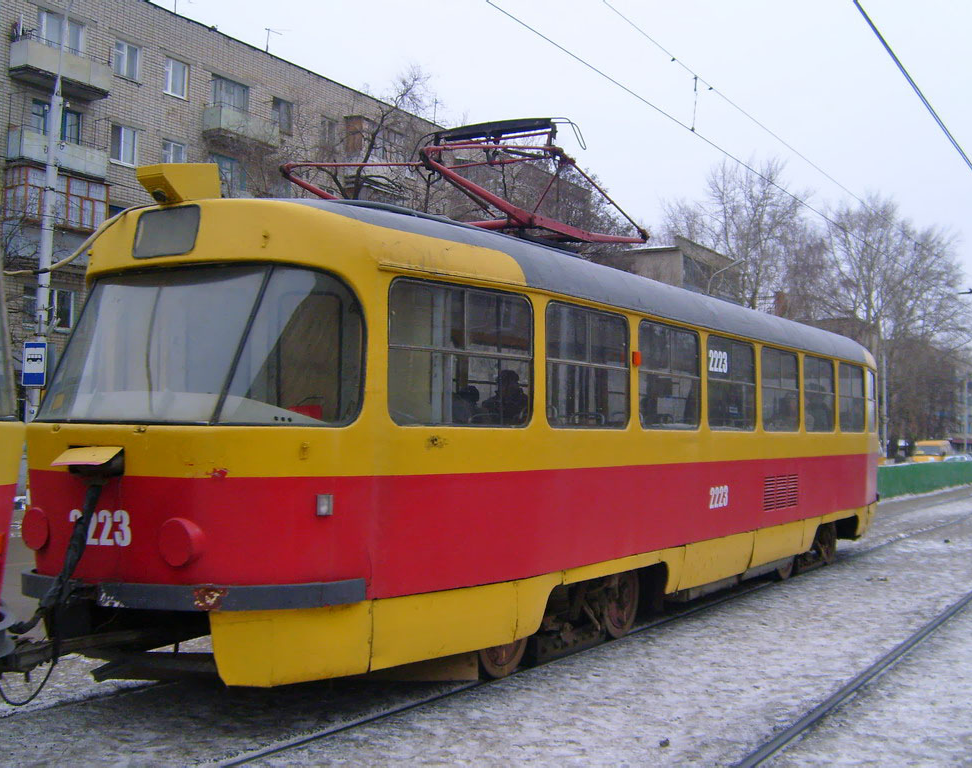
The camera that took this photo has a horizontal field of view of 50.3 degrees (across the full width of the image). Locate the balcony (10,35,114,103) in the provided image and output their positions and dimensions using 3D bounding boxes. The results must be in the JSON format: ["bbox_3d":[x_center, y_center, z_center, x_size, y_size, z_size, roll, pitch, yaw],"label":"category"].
[{"bbox_3d":[-12.884,-9.610,31.487,0.870,1.070,2.850,-1,-3,34],"label":"balcony"}]

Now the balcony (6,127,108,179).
[{"bbox_3d":[-12.931,-6.858,31.369,0.870,1.040,2.850,-1,-3,34],"label":"balcony"}]

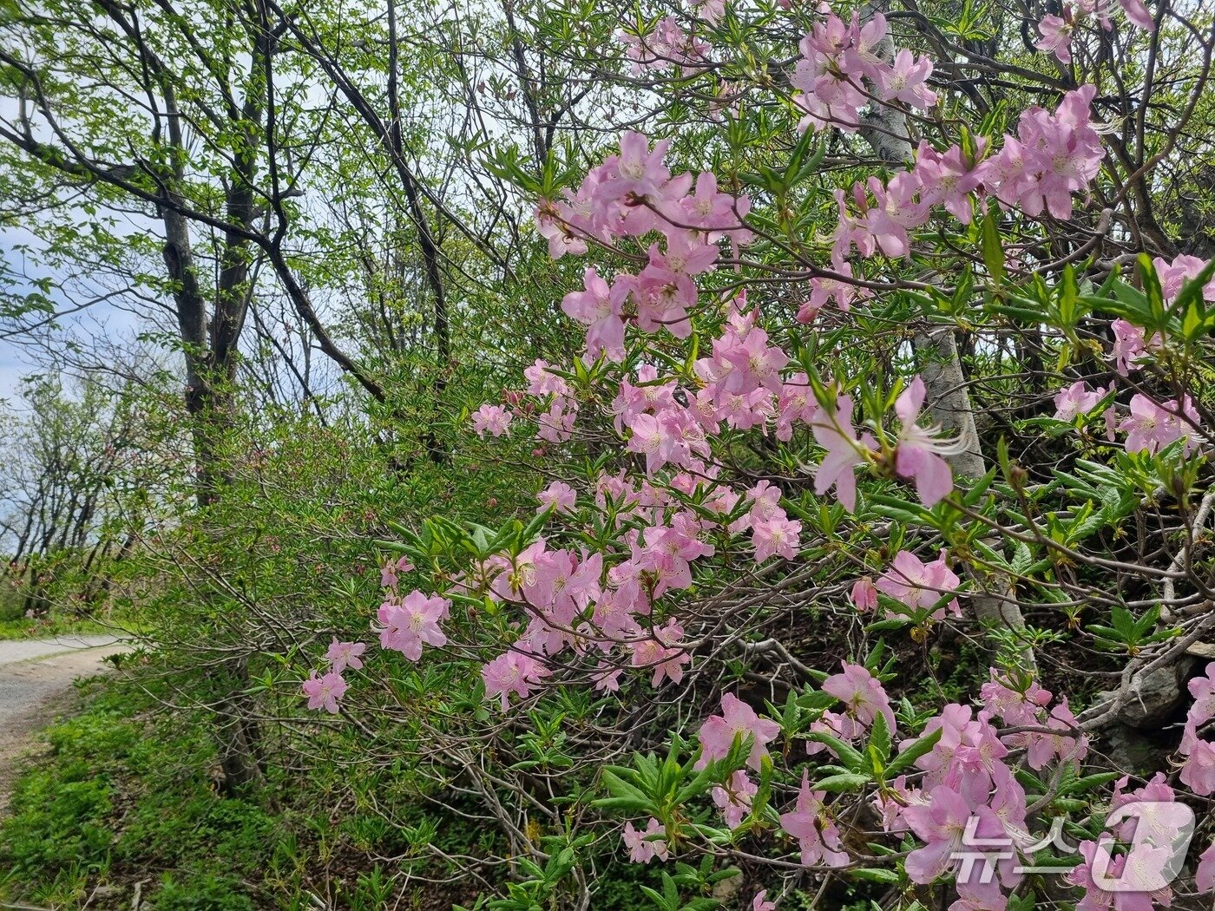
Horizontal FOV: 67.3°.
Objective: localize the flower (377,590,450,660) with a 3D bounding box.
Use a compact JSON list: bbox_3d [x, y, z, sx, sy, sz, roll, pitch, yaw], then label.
[{"bbox_3d":[-0.217,0.189,1.020,0.083,0.079,0.055,2,-11,-17],"label":"flower"}]

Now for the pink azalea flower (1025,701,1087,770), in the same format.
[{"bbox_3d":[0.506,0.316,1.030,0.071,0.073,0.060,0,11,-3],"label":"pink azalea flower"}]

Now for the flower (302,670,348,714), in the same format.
[{"bbox_3d":[-0.427,0.357,1.380,0.069,0.068,0.050,2,-14,-22],"label":"flower"}]

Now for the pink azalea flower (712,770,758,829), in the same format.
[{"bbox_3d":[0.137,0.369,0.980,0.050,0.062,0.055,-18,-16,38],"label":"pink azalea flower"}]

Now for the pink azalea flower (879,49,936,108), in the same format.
[{"bbox_3d":[0.369,-0.463,1.120,0.070,0.072,0.050,-3,21,30],"label":"pink azalea flower"}]

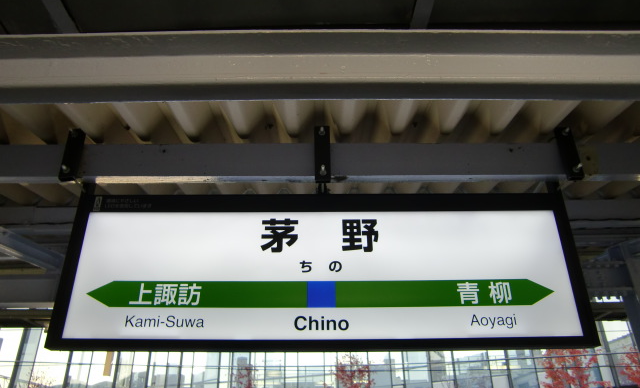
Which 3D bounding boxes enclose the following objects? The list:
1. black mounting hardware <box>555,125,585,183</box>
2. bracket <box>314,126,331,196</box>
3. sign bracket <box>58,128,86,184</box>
[{"bbox_3d":[0.949,-0.148,1.985,0.056,0.220,0.043,0,-28,0],"label":"black mounting hardware"},{"bbox_3d":[0.011,-0.130,1.981,0.058,0.263,0.070,0,-28,0],"label":"bracket"},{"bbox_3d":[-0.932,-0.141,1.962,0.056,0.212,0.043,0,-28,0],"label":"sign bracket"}]

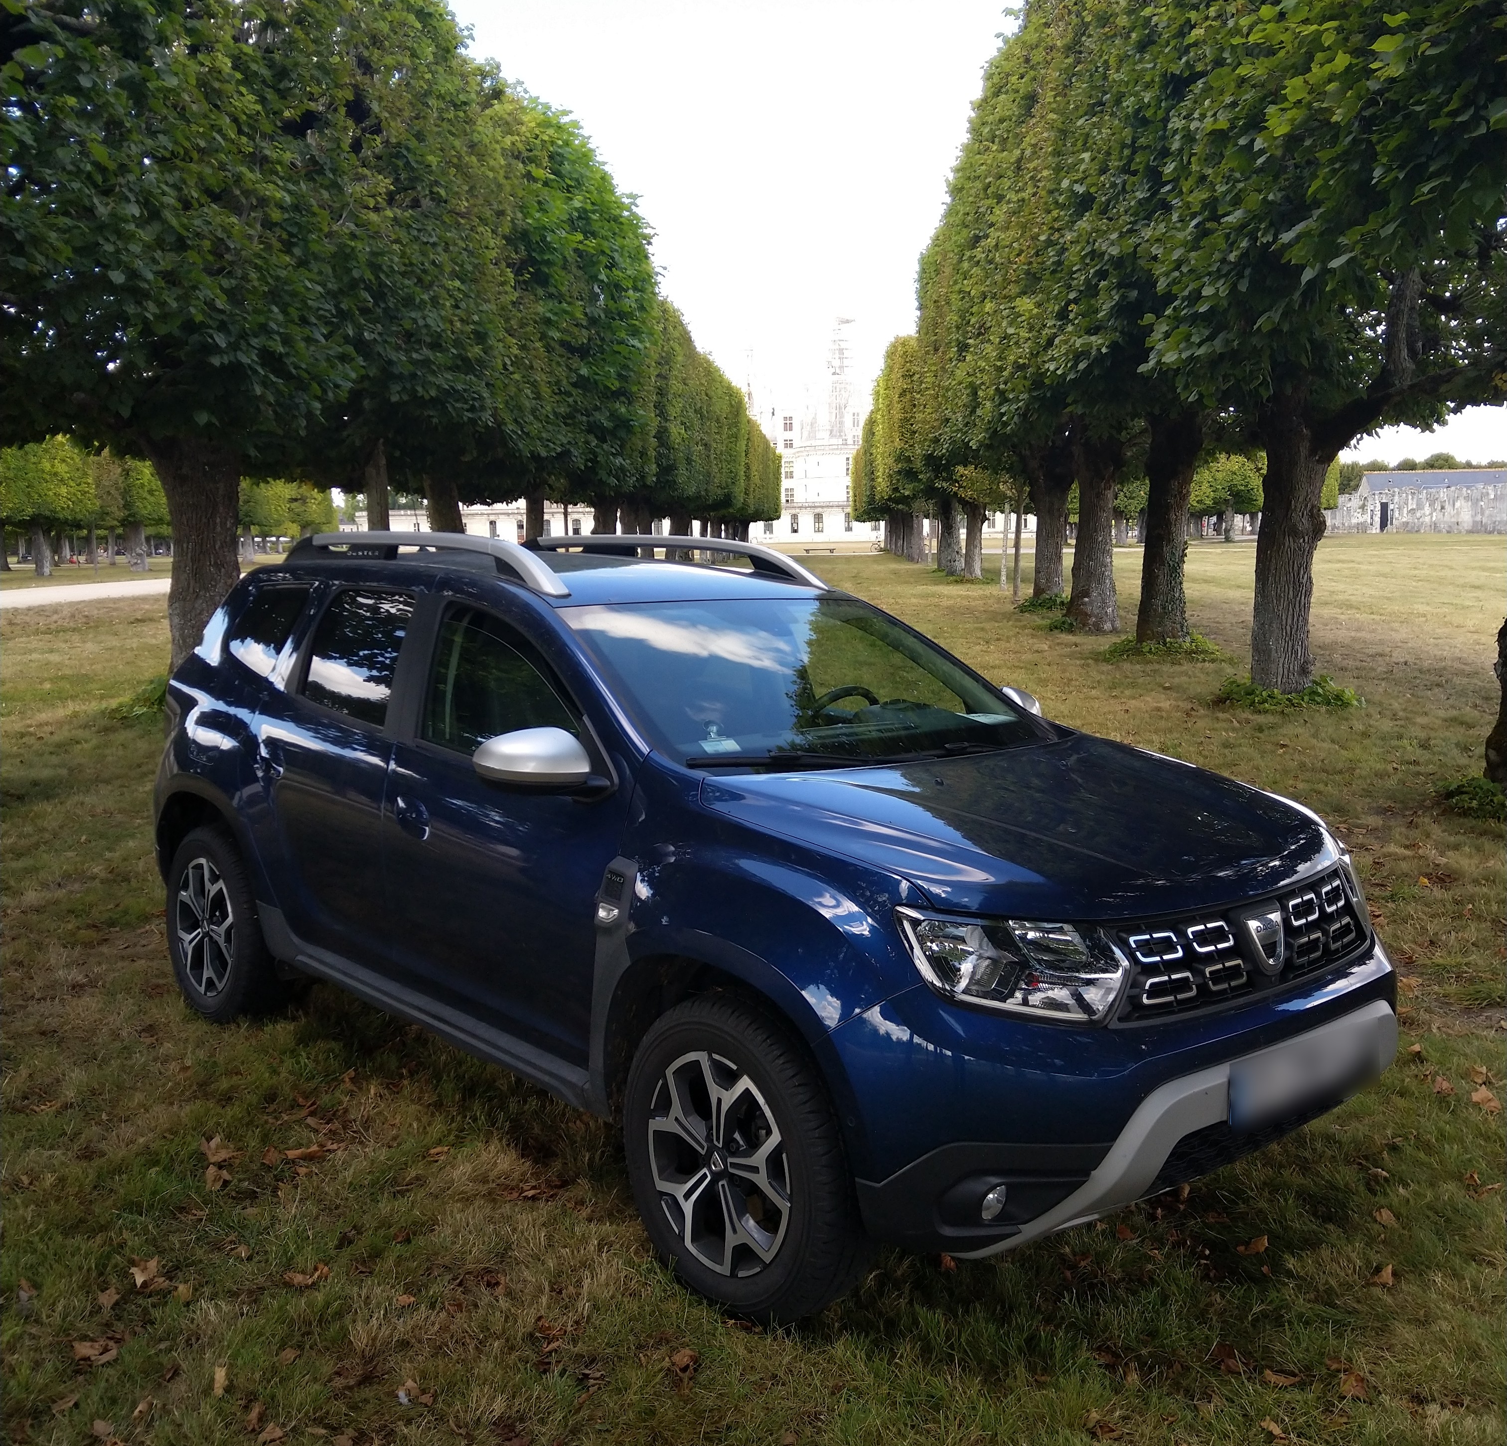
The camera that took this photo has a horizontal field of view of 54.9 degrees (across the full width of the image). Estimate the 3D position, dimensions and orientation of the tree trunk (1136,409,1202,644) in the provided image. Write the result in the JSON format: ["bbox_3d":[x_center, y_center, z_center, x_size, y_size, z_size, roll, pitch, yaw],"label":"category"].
[{"bbox_3d":[5.811,-2.762,20.385,0.820,3.278,0.820,-1,8,0],"label":"tree trunk"}]

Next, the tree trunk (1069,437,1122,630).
[{"bbox_3d":[5.612,-3.130,23.853,0.800,3.105,0.800,-1,8,0],"label":"tree trunk"}]

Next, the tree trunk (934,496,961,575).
[{"bbox_3d":[6.979,-6.662,51.613,0.750,2.798,0.750,-1,8,0],"label":"tree trunk"}]

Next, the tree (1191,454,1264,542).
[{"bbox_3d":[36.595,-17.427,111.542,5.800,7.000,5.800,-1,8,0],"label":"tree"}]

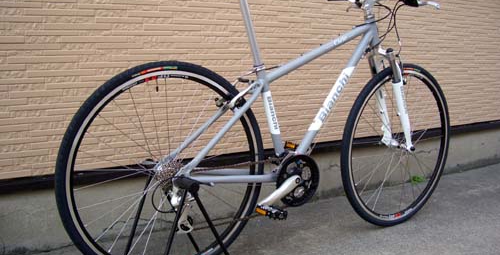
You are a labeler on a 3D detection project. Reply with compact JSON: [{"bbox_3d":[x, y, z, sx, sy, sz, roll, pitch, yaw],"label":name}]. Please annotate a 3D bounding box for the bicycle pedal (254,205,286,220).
[{"bbox_3d":[0.068,0.273,1.636,0.075,0.028,0.088,11,2,-34],"label":"bicycle pedal"}]

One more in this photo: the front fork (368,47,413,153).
[{"bbox_3d":[0.565,-0.110,2.061,0.090,0.455,0.160,-26,21,-31],"label":"front fork"}]

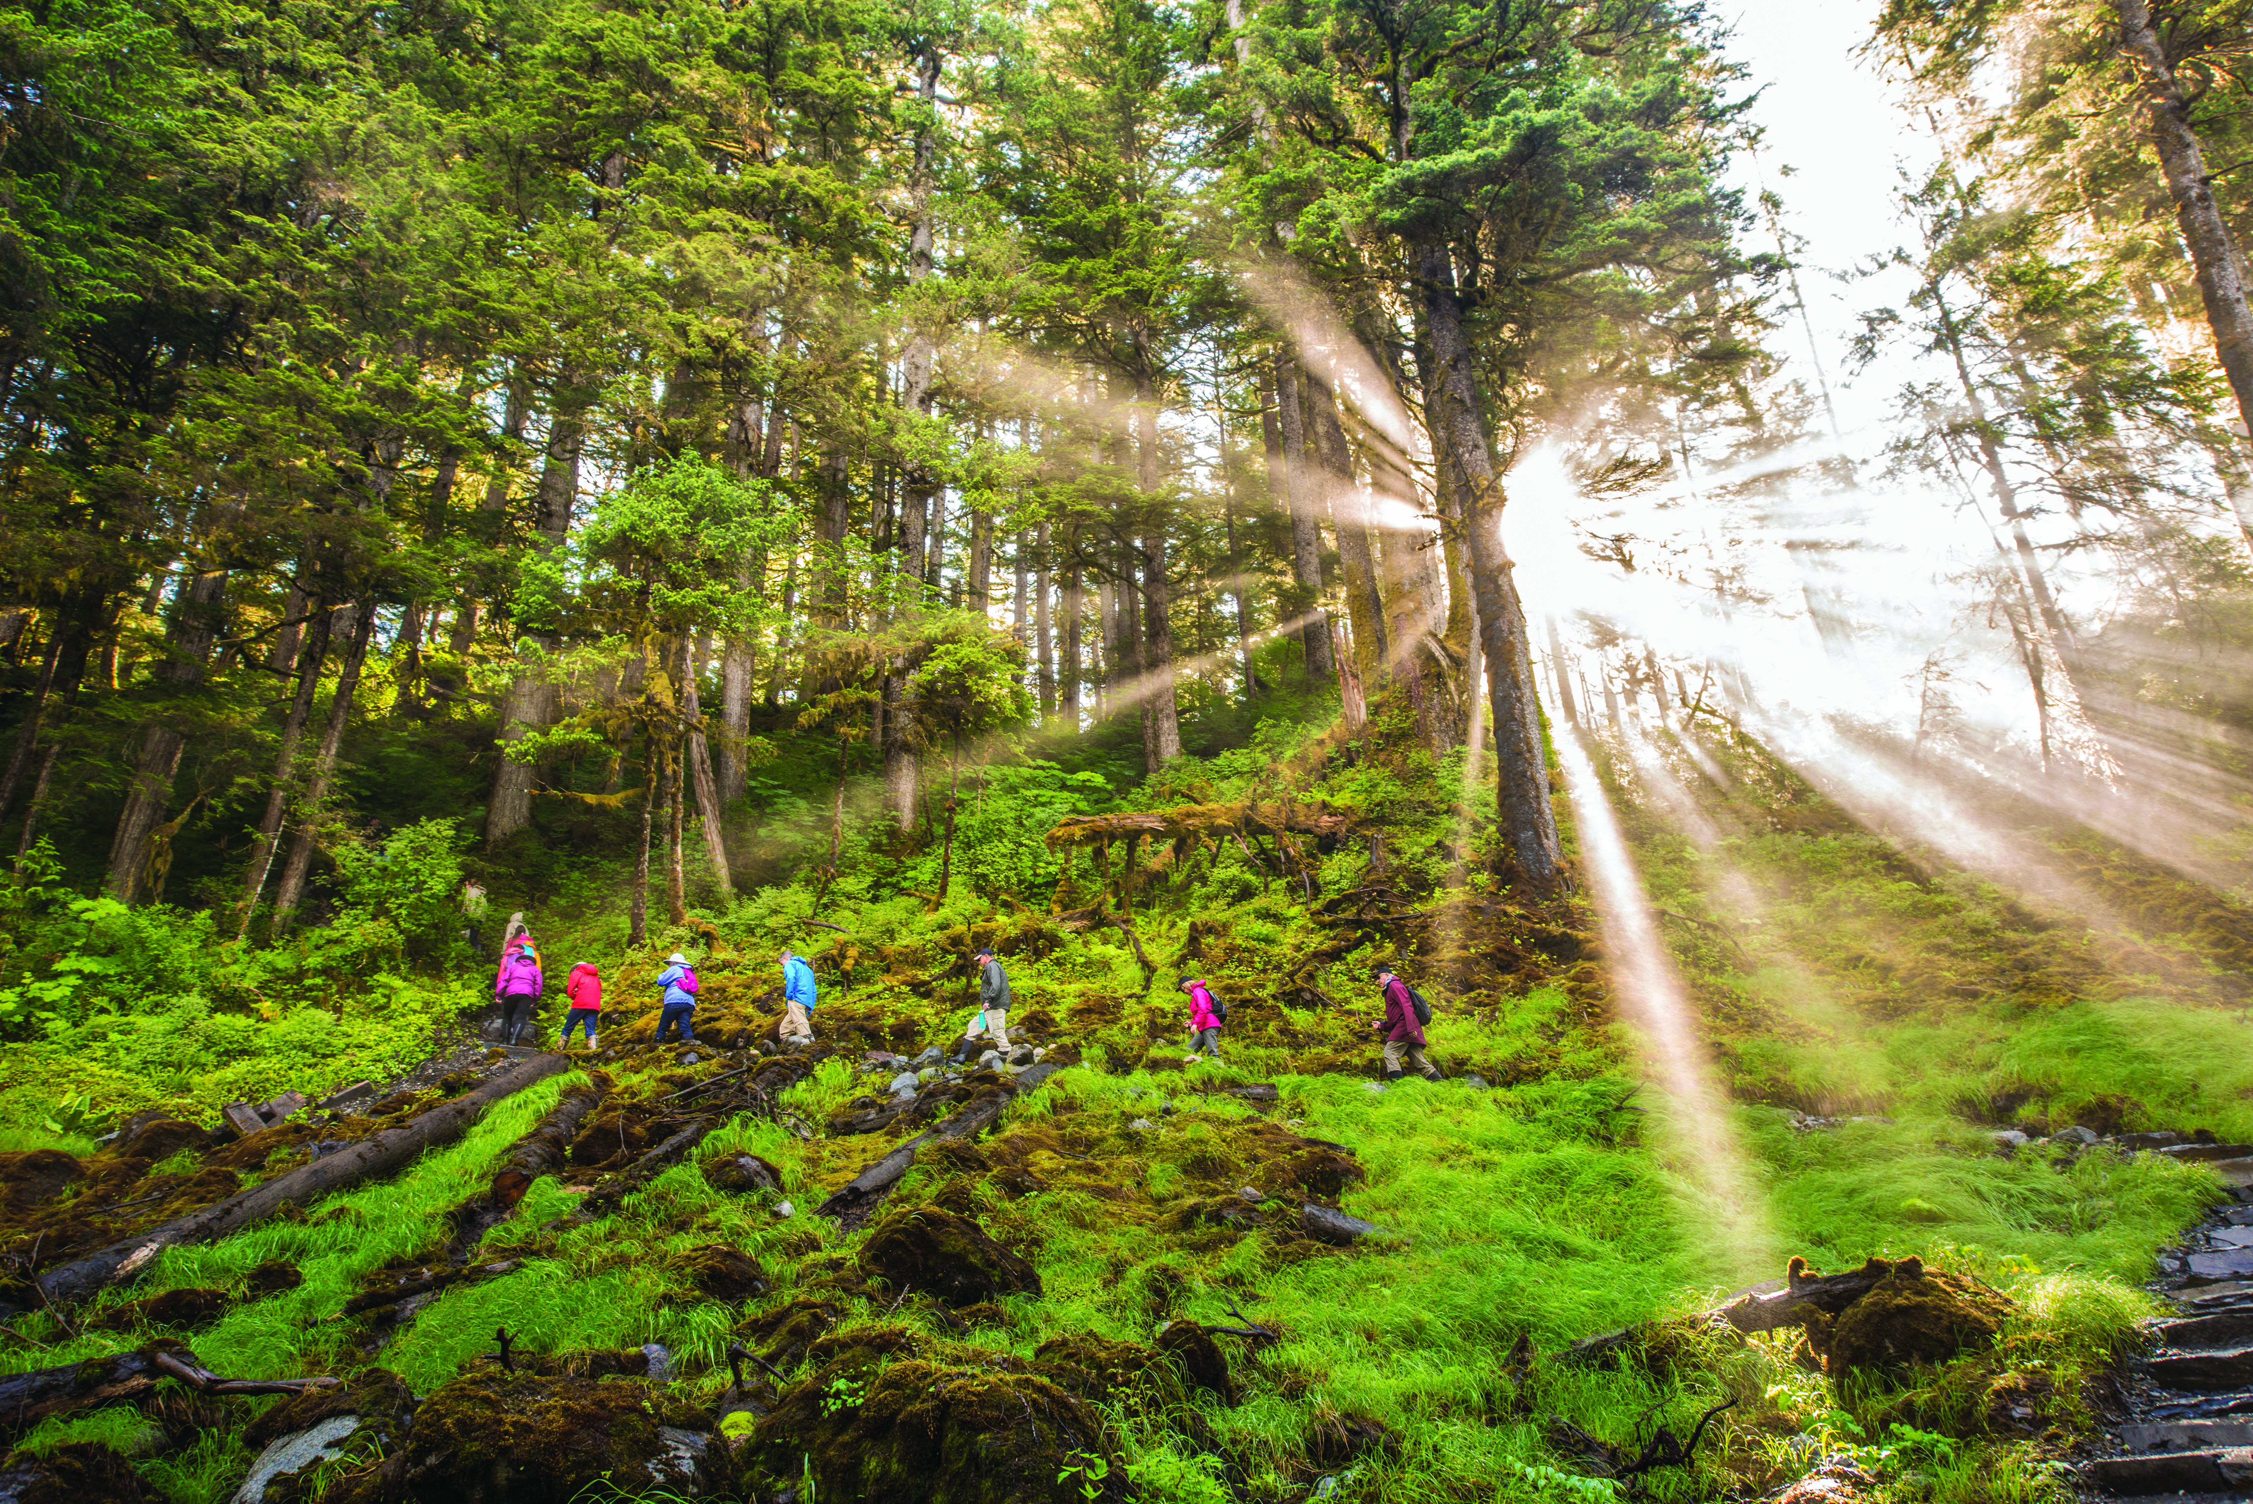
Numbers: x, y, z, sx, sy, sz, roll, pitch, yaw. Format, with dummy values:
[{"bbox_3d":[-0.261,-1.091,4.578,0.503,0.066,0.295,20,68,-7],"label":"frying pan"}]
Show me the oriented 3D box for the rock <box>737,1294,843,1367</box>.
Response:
[{"bbox_3d":[-1.755,3.007,7.800,0.518,0.348,0.415,3,-23,-11],"label":"rock"}]

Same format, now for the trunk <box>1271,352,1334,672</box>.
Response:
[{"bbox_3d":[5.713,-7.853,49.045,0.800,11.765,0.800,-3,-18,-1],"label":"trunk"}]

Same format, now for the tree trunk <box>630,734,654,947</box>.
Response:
[{"bbox_3d":[-9.957,1.780,30.961,0.271,4.572,0.271,3,-23,-18],"label":"tree trunk"}]

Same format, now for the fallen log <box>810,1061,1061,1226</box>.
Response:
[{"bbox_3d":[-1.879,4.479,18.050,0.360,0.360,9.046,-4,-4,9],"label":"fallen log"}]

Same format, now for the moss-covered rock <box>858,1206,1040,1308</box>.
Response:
[{"bbox_3d":[-1.325,3.760,11.200,1.298,0.759,1.050,1,-18,-6],"label":"moss-covered rock"}]

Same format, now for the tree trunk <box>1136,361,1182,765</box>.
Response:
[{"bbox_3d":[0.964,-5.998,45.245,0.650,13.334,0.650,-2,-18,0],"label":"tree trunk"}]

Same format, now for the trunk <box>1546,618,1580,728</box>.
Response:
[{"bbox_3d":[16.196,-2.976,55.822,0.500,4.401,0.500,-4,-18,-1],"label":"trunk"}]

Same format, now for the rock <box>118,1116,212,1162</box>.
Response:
[{"bbox_3d":[-11.068,4.449,17.300,1.031,0.526,0.850,10,-21,-30],"label":"rock"}]

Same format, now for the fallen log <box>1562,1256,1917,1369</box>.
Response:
[{"bbox_3d":[3.142,2.919,7.750,1.741,0.280,0.280,-10,-23,0],"label":"fallen log"}]

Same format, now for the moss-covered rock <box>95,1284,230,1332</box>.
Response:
[{"bbox_3d":[-6.992,4.029,10.900,0.956,0.331,0.600,9,-21,-30],"label":"moss-covered rock"}]

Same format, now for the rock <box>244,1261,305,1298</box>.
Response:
[{"bbox_3d":[-5.223,3.223,9.200,0.341,0.210,0.290,10,-25,-26],"label":"rock"}]

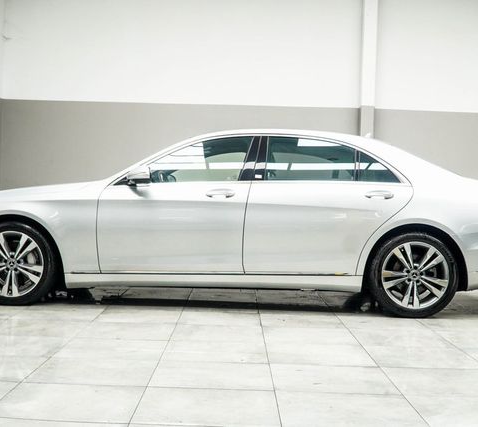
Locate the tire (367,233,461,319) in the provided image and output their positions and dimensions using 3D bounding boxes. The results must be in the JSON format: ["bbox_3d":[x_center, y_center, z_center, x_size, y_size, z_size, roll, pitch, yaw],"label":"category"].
[{"bbox_3d":[1.374,0.475,5.105,0.695,0.690,0.250,2,2,1],"label":"tire"}]

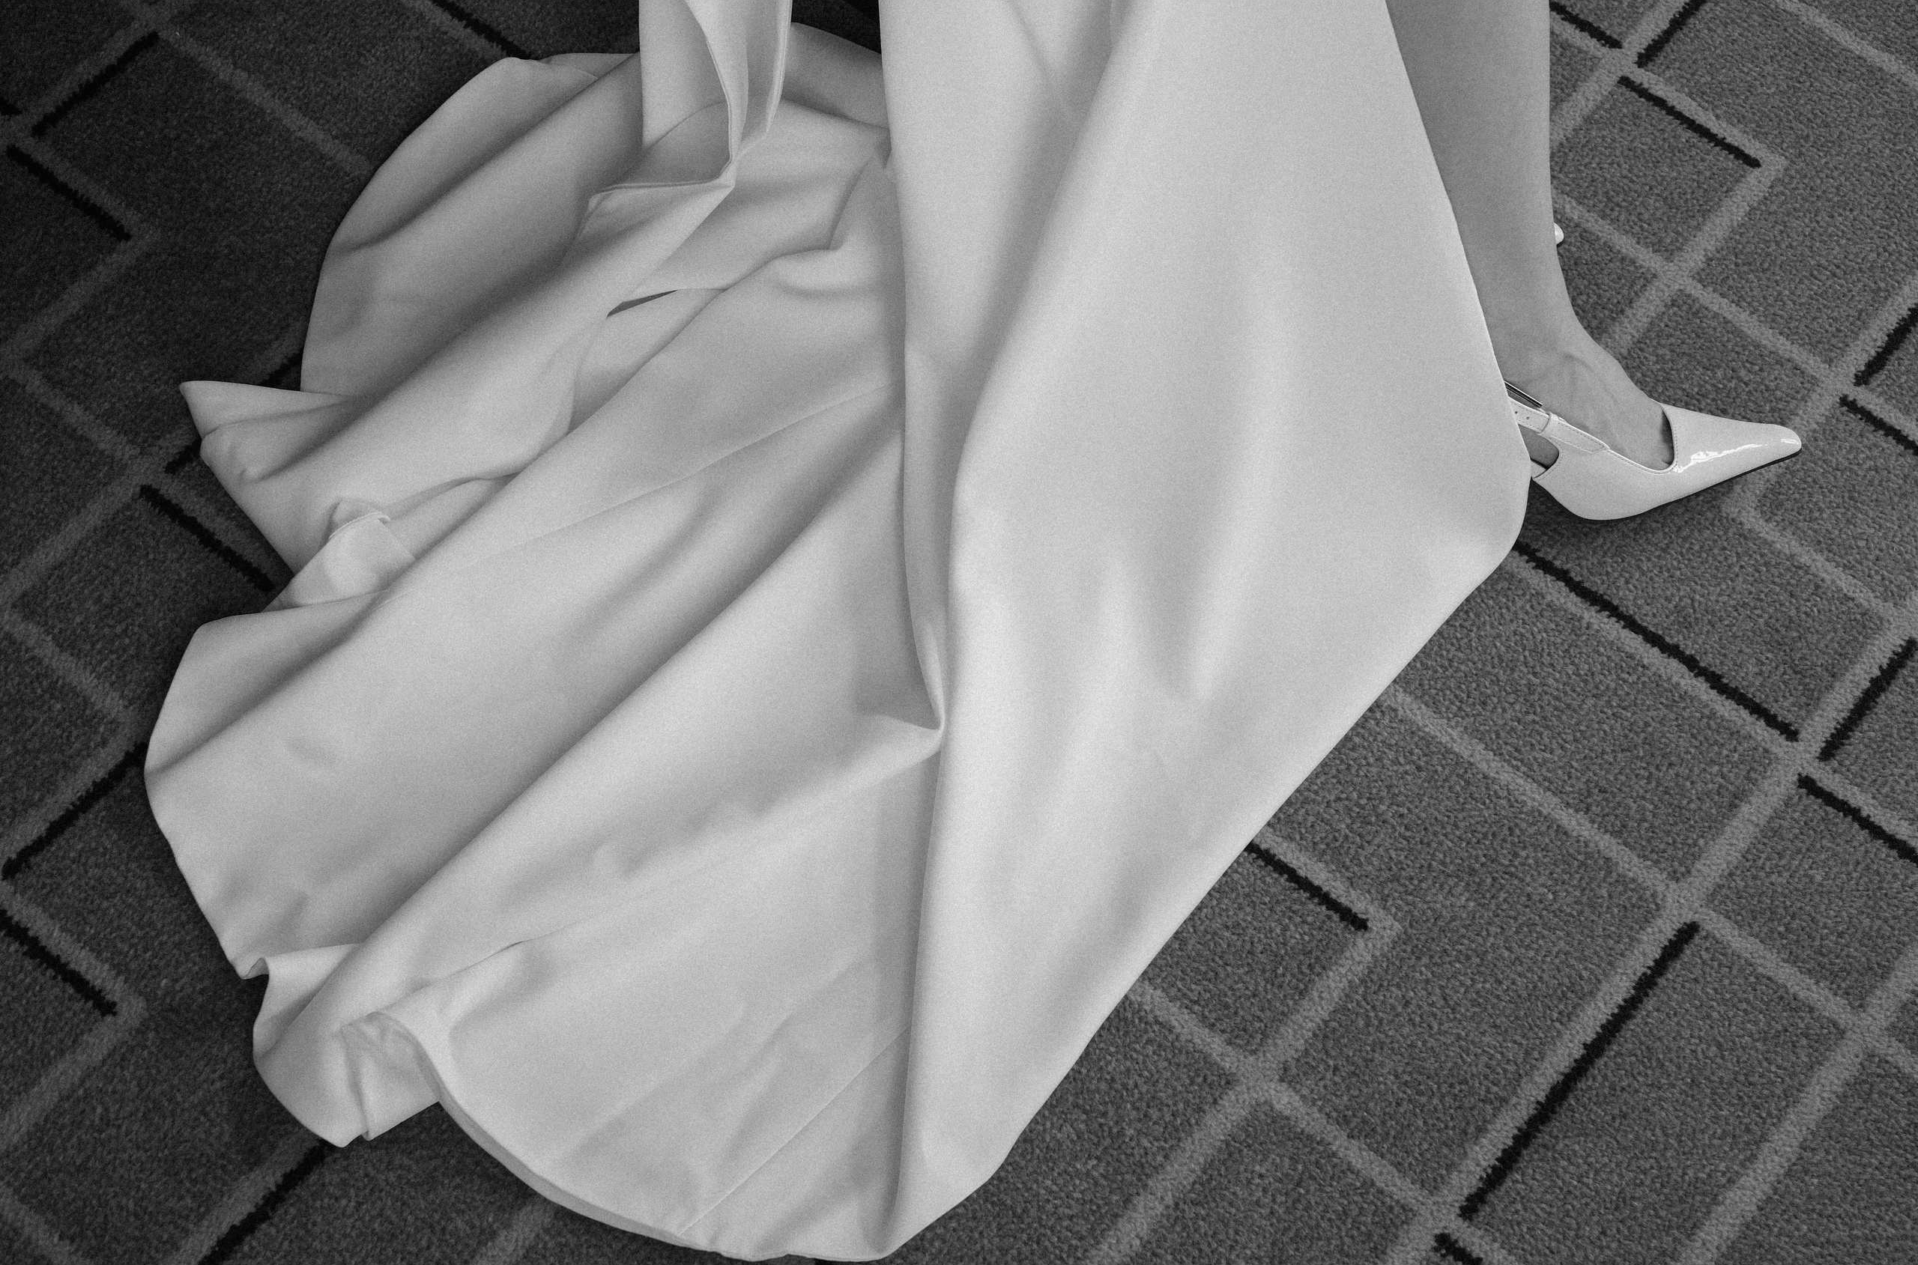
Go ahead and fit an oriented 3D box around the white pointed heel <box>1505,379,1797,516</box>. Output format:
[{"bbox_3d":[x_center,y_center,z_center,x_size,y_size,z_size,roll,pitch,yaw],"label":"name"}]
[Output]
[{"bbox_3d":[0.387,-0.131,1.657,0.245,0.130,0.082,-4,62,-2],"label":"white pointed heel"}]

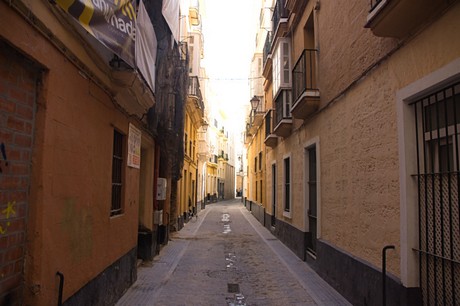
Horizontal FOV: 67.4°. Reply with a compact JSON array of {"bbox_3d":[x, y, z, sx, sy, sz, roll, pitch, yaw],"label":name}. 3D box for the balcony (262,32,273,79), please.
[{"bbox_3d":[1.711,-4.157,14.748,0.330,1.300,2.000,0,-6,-1],"label":"balcony"}]

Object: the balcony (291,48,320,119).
[{"bbox_3d":[1.785,-1.576,8.316,0.330,1.210,1.710,0,-6,-1],"label":"balcony"}]

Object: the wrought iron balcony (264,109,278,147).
[{"bbox_3d":[1.701,-0.964,14.133,0.320,1.220,1.850,0,-6,-1],"label":"wrought iron balcony"}]

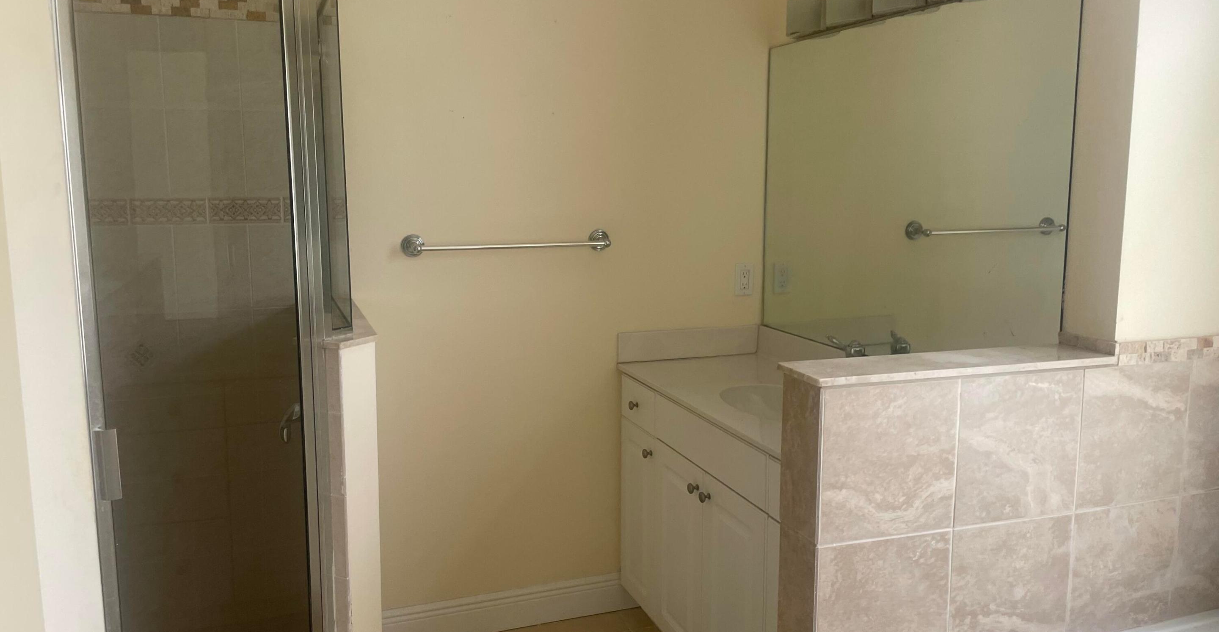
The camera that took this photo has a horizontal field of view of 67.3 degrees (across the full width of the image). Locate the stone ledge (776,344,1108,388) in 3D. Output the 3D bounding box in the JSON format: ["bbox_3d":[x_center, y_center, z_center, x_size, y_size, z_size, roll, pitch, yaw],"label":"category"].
[{"bbox_3d":[0.684,0.096,1.832,0.706,0.018,0.146,-3,9,-20],"label":"stone ledge"}]

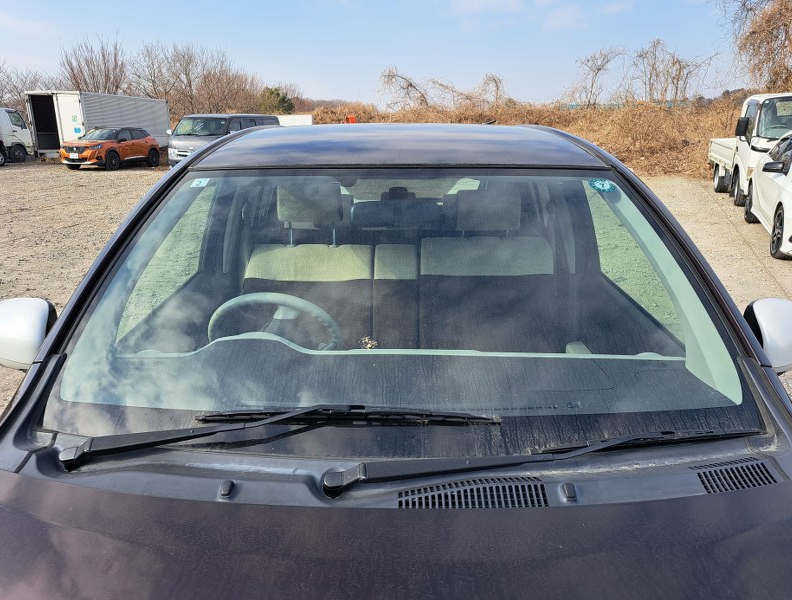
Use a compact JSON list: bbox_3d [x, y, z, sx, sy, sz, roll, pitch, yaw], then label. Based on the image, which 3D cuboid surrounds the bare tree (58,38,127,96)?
[{"bbox_3d":[-17.633,-12.080,32.890,4.150,6.460,3.940,0,17,0],"label":"bare tree"}]

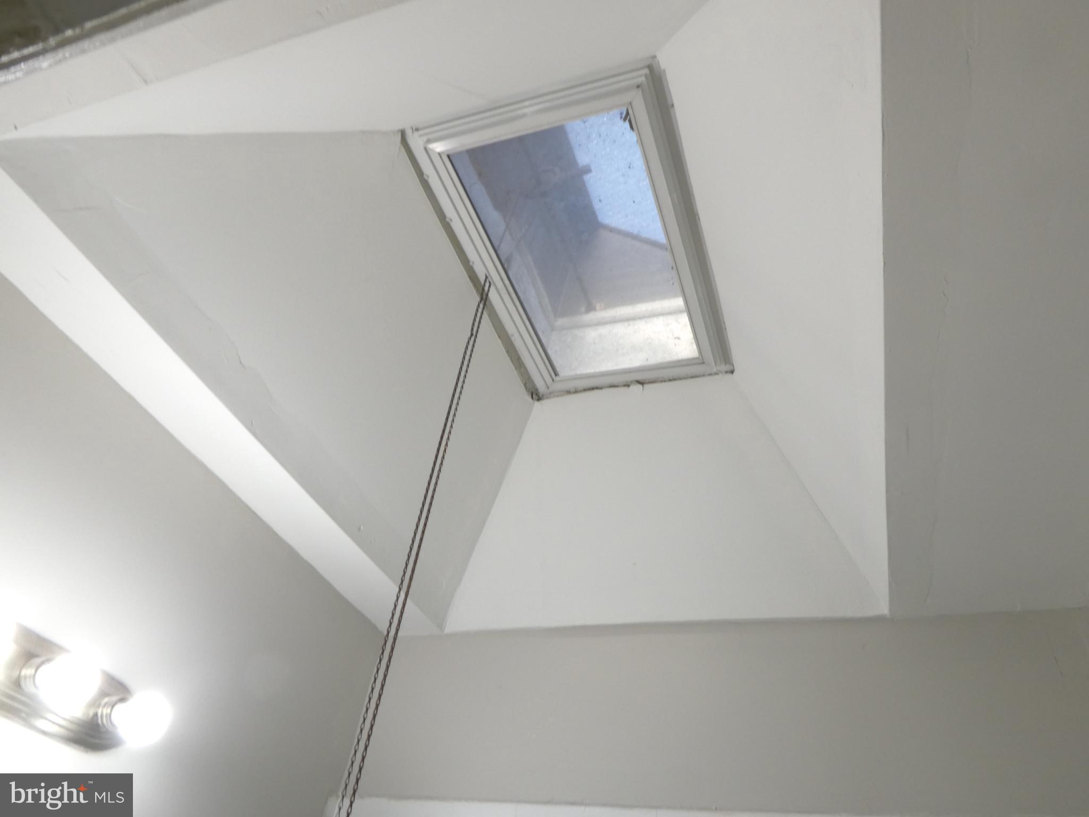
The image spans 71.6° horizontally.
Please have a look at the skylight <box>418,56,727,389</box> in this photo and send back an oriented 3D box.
[{"bbox_3d":[0.102,-0.345,1.794,0.533,0.070,0.860,-7,-42,19],"label":"skylight"}]

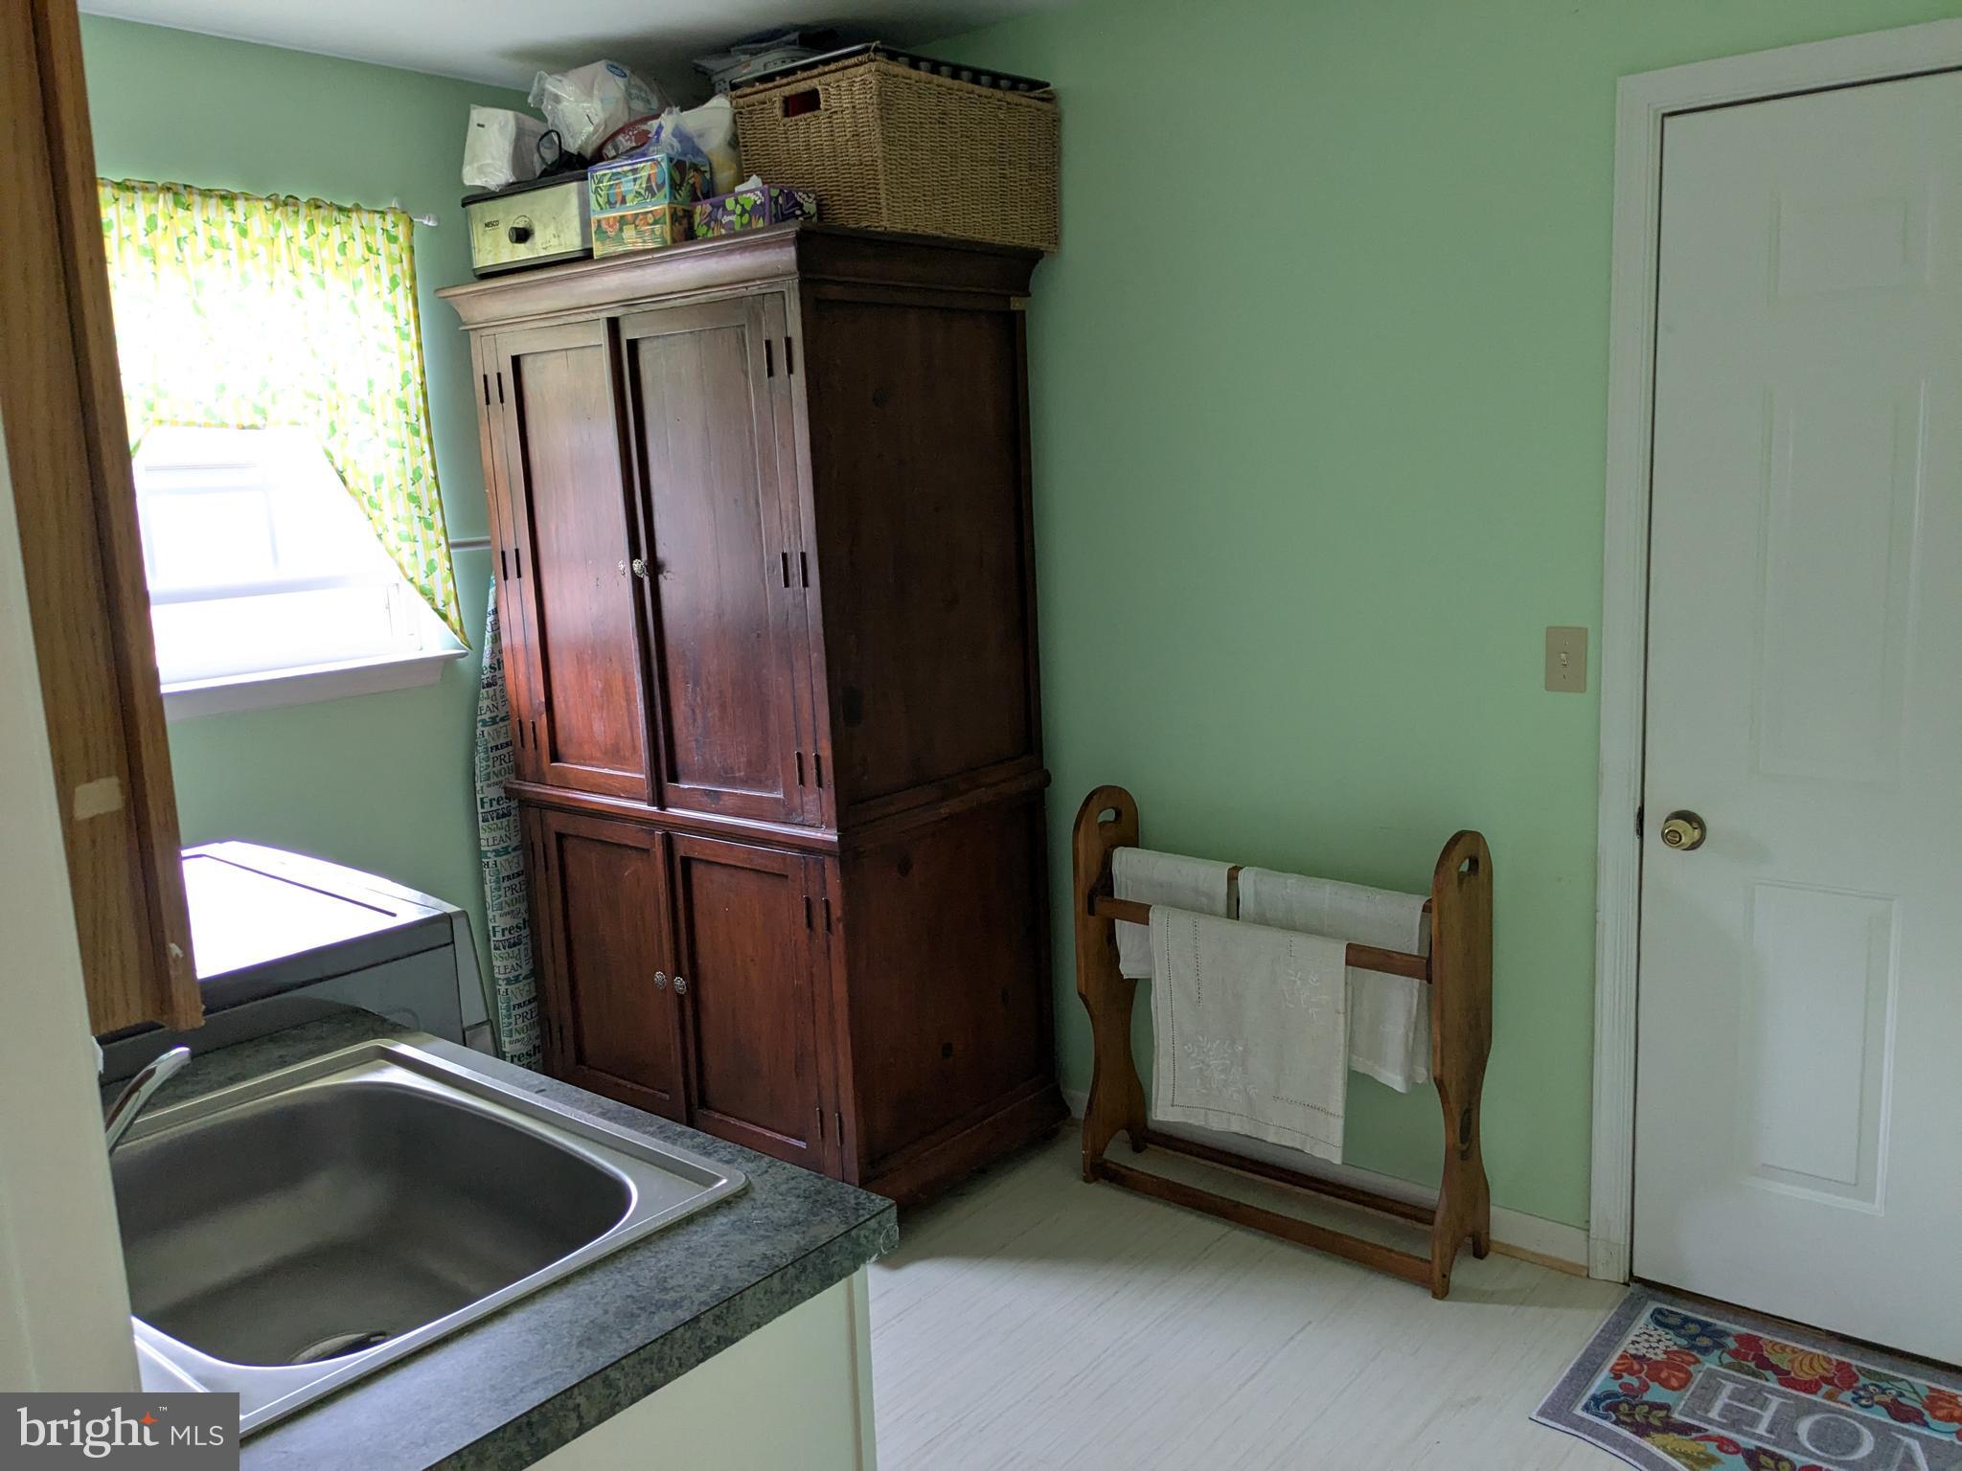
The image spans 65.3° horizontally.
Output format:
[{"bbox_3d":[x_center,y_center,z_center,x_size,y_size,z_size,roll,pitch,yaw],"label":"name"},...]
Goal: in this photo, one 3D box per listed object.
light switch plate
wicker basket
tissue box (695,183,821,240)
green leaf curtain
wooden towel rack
[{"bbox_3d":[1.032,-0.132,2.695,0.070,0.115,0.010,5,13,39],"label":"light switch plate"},{"bbox_3d":[-0.157,-1.132,3.101,0.376,0.300,0.546,5,13,38],"label":"wicker basket"},{"bbox_3d":[-0.434,-0.984,2.923,0.212,0.092,0.112,5,13,39],"label":"tissue box"},{"bbox_3d":[-1.519,-0.594,3.111,0.070,0.960,0.930,5,13,39],"label":"green leaf curtain"},{"bbox_3d":[0.583,0.564,3.066,0.826,0.863,0.195,6,13,41],"label":"wooden towel rack"}]

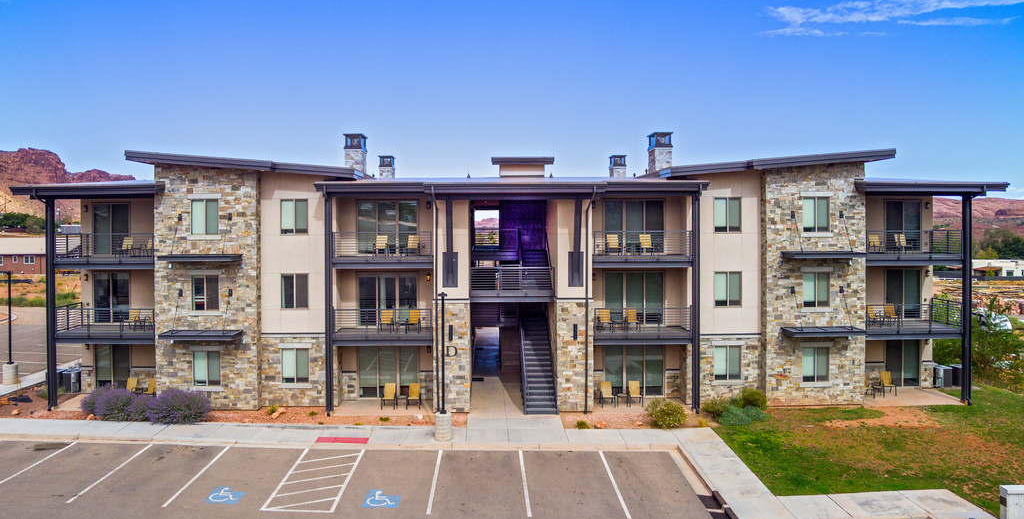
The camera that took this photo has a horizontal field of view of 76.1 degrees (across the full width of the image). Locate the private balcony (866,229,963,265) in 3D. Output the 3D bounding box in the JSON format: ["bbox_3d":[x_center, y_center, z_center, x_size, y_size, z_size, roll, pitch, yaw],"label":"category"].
[{"bbox_3d":[16.657,-0.512,28.224,3.980,1.460,2.250,0,2,-1],"label":"private balcony"}]

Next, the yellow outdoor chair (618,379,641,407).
[{"bbox_3d":[5.314,5.823,28.200,0.620,0.960,0.700,0,2,-1],"label":"yellow outdoor chair"}]

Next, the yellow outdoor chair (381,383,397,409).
[{"bbox_3d":[-5.243,5.856,28.050,0.620,0.970,0.700,0,2,-1],"label":"yellow outdoor chair"}]

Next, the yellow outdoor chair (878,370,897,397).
[{"bbox_3d":[16.408,5.414,28.500,0.580,0.930,0.670,0,2,6],"label":"yellow outdoor chair"}]

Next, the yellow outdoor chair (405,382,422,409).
[{"bbox_3d":[-4.375,6.041,29.100,0.660,0.980,0.760,0,2,-1],"label":"yellow outdoor chair"}]

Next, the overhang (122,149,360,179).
[{"bbox_3d":[-11.500,-4.100,28.800,9.900,1.150,2.000,0,2,-1],"label":"overhang"}]

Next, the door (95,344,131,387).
[{"bbox_3d":[-17.694,4.785,29.060,1.660,2.300,0.120,0,2,-1],"label":"door"}]

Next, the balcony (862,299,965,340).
[{"bbox_3d":[17.482,2.632,29.499,4.220,1.500,2.100,0,2,-1],"label":"balcony"}]

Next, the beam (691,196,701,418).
[{"bbox_3d":[7.507,1.827,26.756,0.330,8.809,0.320,0,2,-1],"label":"beam"}]

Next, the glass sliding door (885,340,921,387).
[{"bbox_3d":[18.167,4.772,30.400,1.680,2.330,0.150,0,2,-1],"label":"glass sliding door"}]

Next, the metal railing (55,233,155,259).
[{"bbox_3d":[-17.394,-0.594,28.899,4.220,1.100,2.000,0,2,-1],"label":"metal railing"}]

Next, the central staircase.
[{"bbox_3d":[1.184,4.505,28.900,1.400,3.600,4.500,0,2,-1],"label":"central staircase"}]

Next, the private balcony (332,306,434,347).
[{"bbox_3d":[-5.131,2.663,26.894,3.970,1.460,1.850,0,2,-1],"label":"private balcony"}]

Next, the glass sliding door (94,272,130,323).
[{"bbox_3d":[-18.986,1.805,31.100,1.740,2.420,0.120,0,2,-1],"label":"glass sliding door"}]

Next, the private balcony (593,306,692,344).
[{"bbox_3d":[5.570,2.770,28.900,4.250,1.600,2.100,0,2,-1],"label":"private balcony"}]

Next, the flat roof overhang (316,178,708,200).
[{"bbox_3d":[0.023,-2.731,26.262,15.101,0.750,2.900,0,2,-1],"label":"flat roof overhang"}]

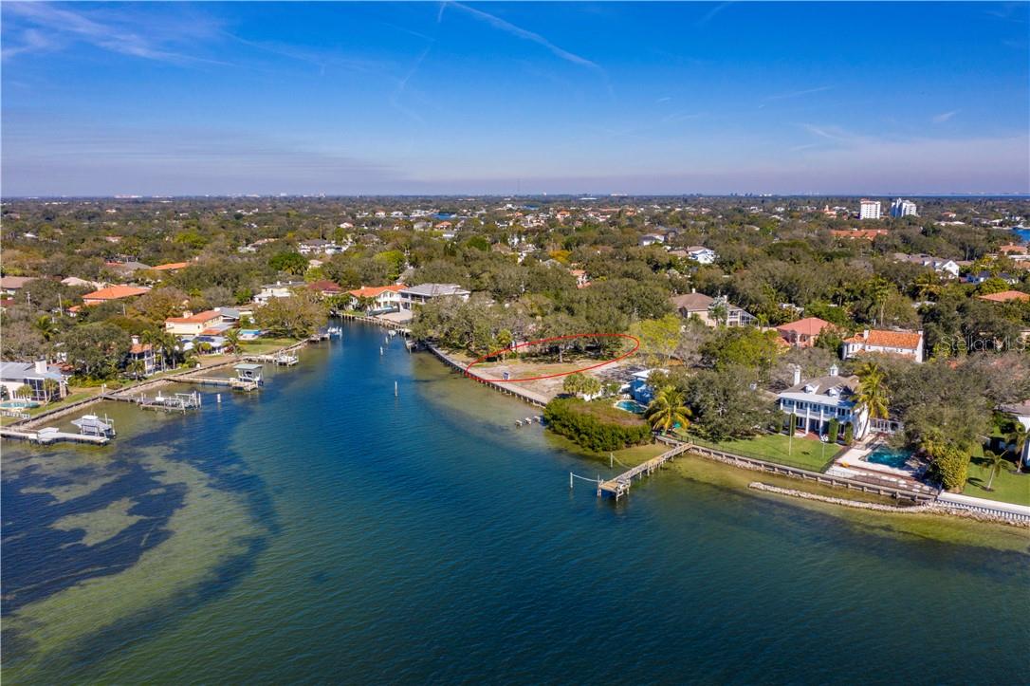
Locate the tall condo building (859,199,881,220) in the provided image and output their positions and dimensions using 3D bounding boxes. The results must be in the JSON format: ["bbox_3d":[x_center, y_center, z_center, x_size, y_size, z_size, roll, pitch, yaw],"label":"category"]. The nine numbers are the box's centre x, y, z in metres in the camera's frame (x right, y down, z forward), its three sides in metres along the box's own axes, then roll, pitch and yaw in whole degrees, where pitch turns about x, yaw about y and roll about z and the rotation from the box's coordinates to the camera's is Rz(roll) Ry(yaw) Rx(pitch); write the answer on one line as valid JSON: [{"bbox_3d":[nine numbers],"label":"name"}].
[{"bbox_3d":[493.000,-179.213,1109.943,23.000,34.500,16.000,6,12,29],"label":"tall condo building"}]

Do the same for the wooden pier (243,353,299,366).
[{"bbox_3d":[-65.689,4.748,214.352,14.800,2.400,3.400,3,11,18],"label":"wooden pier"}]

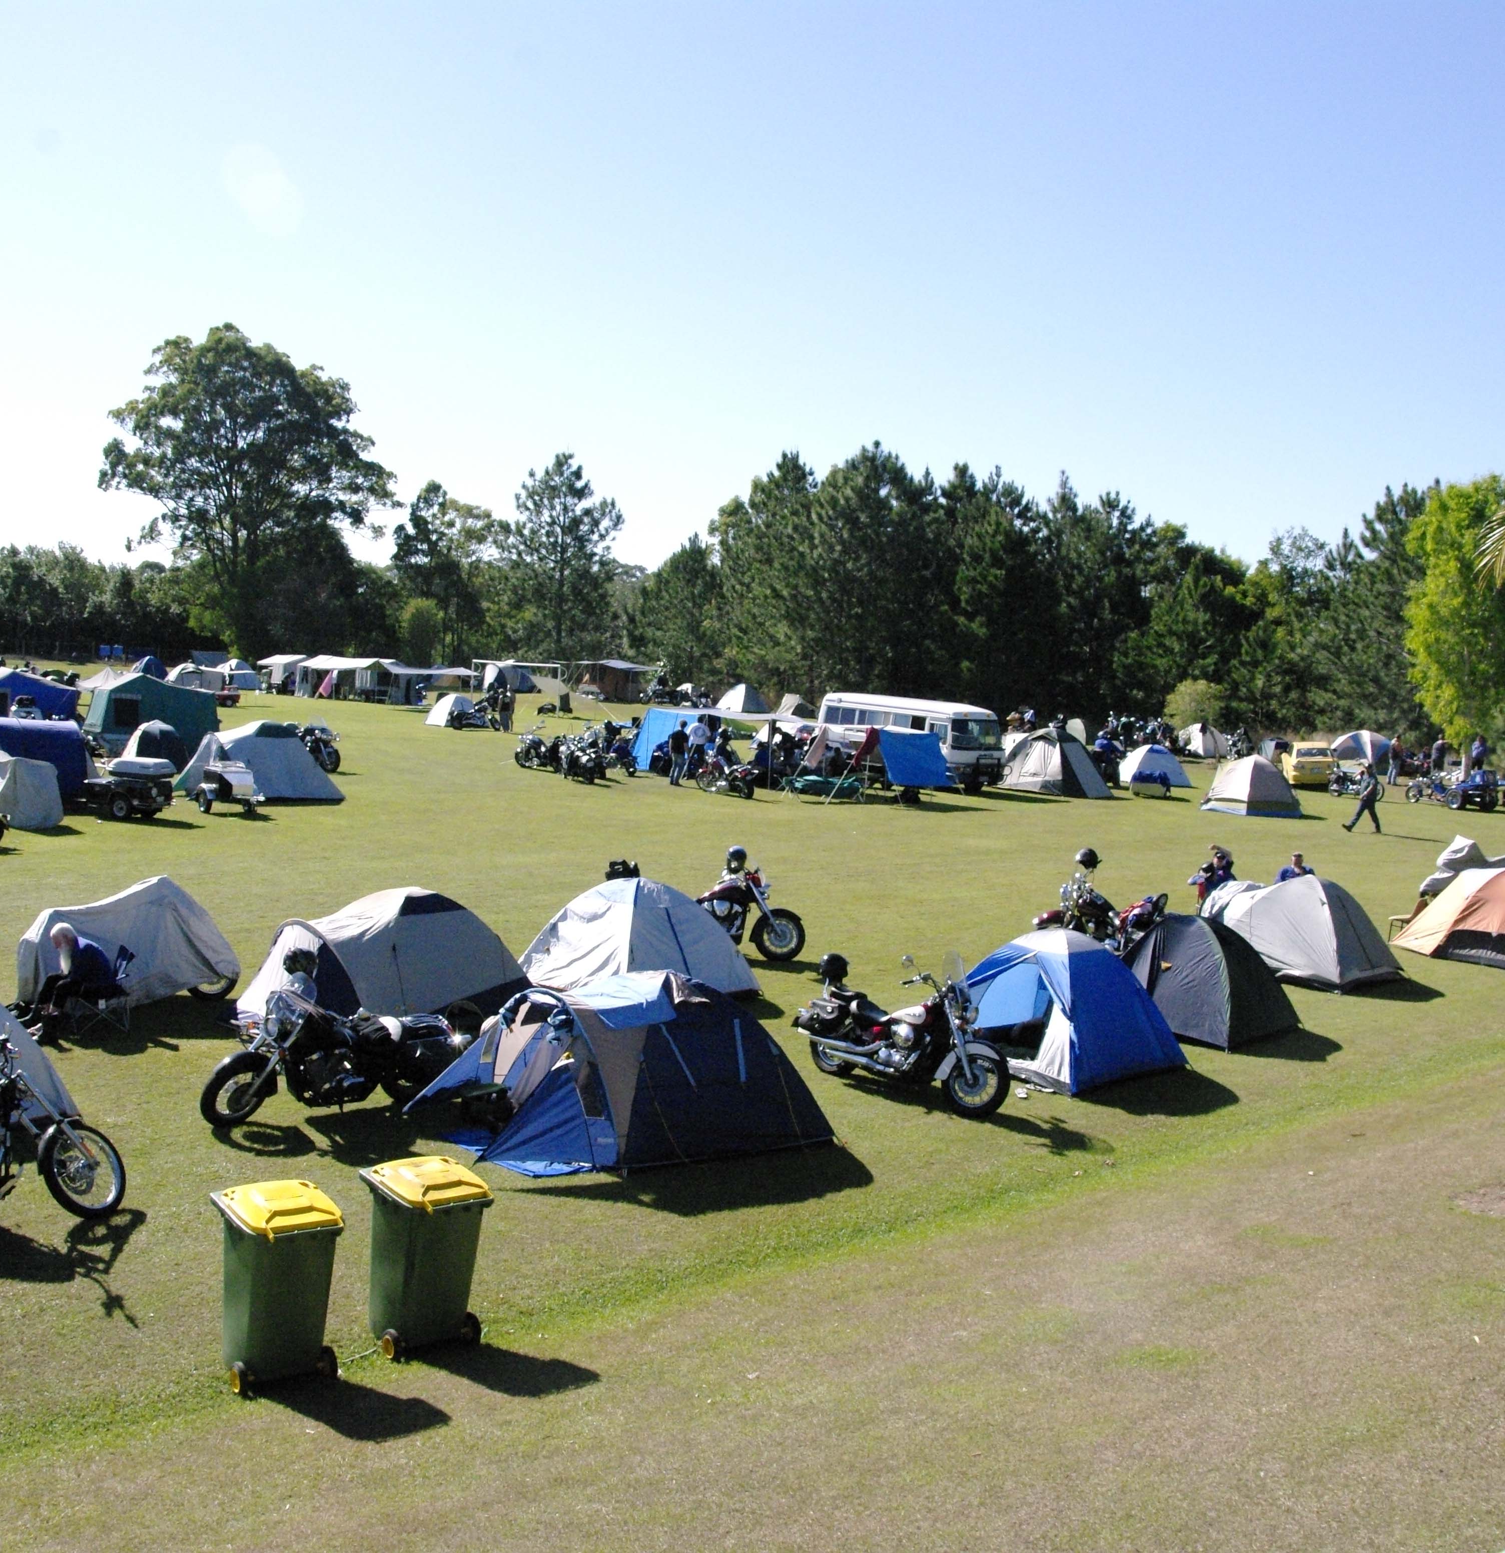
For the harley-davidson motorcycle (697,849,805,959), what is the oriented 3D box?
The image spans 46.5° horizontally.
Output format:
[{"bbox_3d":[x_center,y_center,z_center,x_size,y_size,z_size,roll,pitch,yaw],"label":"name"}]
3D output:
[{"bbox_3d":[-0.557,1.698,23.419,2.450,1.360,0.900,3,5,3],"label":"harley-davidson motorcycle"}]

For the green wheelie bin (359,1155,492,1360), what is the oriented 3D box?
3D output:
[{"bbox_3d":[-1.974,2.873,10.535,0.580,1.060,0.740,0,5,-31],"label":"green wheelie bin"}]

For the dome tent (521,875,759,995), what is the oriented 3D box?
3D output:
[{"bbox_3d":[-1.347,1.870,21.078,2.100,1.320,2.100,-1,6,-39],"label":"dome tent"}]

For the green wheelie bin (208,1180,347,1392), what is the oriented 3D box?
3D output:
[{"bbox_3d":[-2.879,3.053,10.594,0.580,1.070,0.730,0,5,-31],"label":"green wheelie bin"}]

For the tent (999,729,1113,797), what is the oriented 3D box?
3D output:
[{"bbox_3d":[8.881,-0.498,51.995,2.500,1.800,2.100,8,7,43],"label":"tent"}]

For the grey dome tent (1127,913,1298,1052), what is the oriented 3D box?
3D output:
[{"bbox_3d":[5.034,2.253,20.450,2.120,1.260,1.850,6,6,41],"label":"grey dome tent"}]

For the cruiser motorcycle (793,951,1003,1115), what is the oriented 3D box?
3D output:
[{"bbox_3d":[1.442,2.345,16.540,2.420,1.400,0.900,7,6,42],"label":"cruiser motorcycle"}]

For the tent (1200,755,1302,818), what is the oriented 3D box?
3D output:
[{"bbox_3d":[13.975,0.253,49.126,2.000,1.520,2.000,1,5,-22],"label":"tent"}]

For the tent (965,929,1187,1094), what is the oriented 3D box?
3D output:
[{"bbox_3d":[3.305,2.364,19.031,2.170,1.460,2.080,-2,7,-44],"label":"tent"}]

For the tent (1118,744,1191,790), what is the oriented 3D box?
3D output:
[{"bbox_3d":[13.236,-0.408,57.083,2.000,1.350,2.000,2,5,0],"label":"tent"}]

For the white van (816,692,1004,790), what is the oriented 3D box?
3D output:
[{"bbox_3d":[4.560,-1.071,51.893,2.030,2.520,6.050,-1,6,-37],"label":"white van"}]

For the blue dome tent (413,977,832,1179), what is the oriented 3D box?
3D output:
[{"bbox_3d":[-1.190,2.464,15.718,3.100,1.400,2.400,0,6,-33],"label":"blue dome tent"}]

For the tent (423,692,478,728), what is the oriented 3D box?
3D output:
[{"bbox_3d":[-11.187,-2.565,66.634,1.850,1.250,1.850,0,6,-33],"label":"tent"}]

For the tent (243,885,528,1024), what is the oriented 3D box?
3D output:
[{"bbox_3d":[-3.985,1.884,19.500,2.000,1.280,3.150,5,5,22],"label":"tent"}]

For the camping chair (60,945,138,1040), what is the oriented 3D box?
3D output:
[{"bbox_3d":[-6.871,2.196,18.382,0.640,0.880,0.800,1,6,-23],"label":"camping chair"}]

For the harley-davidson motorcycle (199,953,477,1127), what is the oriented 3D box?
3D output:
[{"bbox_3d":[-3.672,2.293,15.229,2.430,1.330,0.900,-1,5,-32],"label":"harley-davidson motorcycle"}]

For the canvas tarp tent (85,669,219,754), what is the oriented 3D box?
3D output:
[{"bbox_3d":[-16.932,-1.763,49.218,3.150,2.200,2.200,0,6,-30],"label":"canvas tarp tent"}]

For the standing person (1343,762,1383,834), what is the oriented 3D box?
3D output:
[{"bbox_3d":[15.324,0.505,43.757,0.750,1.740,0.500,3,5,11],"label":"standing person"}]

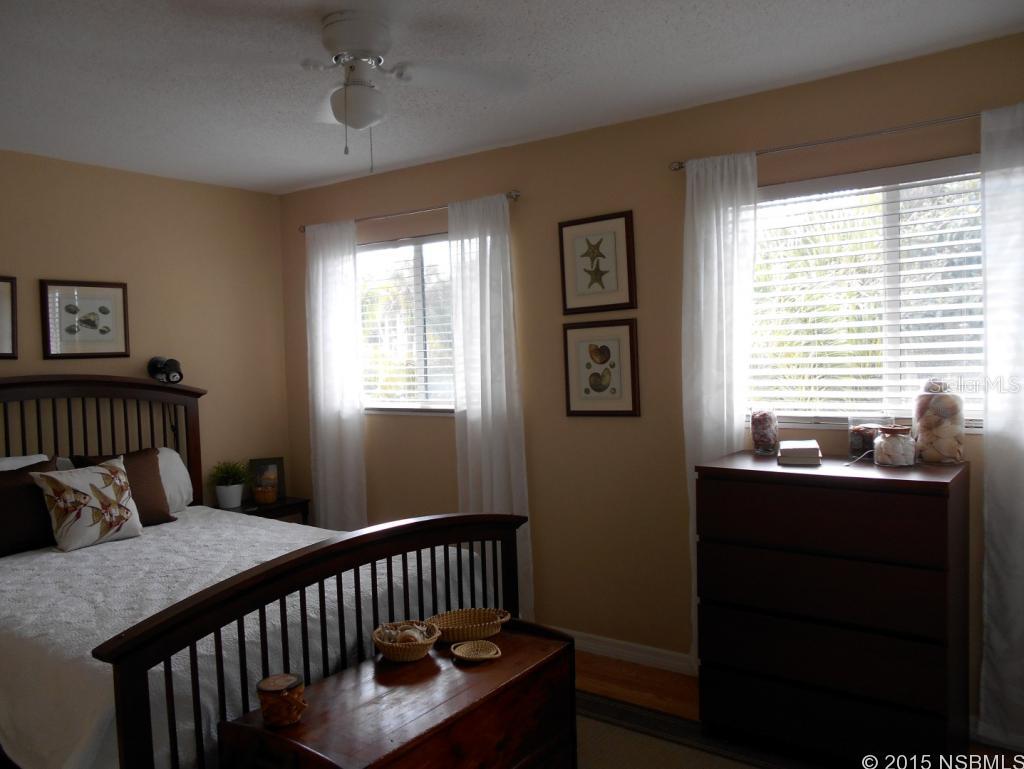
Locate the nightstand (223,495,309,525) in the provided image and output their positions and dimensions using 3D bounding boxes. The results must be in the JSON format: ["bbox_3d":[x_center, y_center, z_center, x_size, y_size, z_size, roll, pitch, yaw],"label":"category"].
[{"bbox_3d":[-1.444,0.984,4.370,0.410,0.615,0.450,0,3,35],"label":"nightstand"}]

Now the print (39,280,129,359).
[{"bbox_3d":[-2.106,-0.316,3.812,0.025,0.374,0.414,0,4,36],"label":"print"}]

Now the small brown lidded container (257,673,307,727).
[{"bbox_3d":[-0.592,0.810,1.981,0.116,0.088,0.116,-2,3,0],"label":"small brown lidded container"}]

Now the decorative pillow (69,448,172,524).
[{"bbox_3d":[-1.864,0.529,3.737,0.140,0.400,0.450,-21,-9,35],"label":"decorative pillow"}]

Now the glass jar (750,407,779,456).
[{"bbox_3d":[0.995,0.187,3.046,0.100,0.182,0.100,0,3,35],"label":"glass jar"}]

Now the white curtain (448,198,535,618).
[{"bbox_3d":[-0.097,0.158,3.841,0.460,2.170,0.090,0,3,35],"label":"white curtain"}]

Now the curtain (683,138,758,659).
[{"bbox_3d":[0.861,0.160,3.169,0.330,2.170,0.090,0,3,35],"label":"curtain"}]

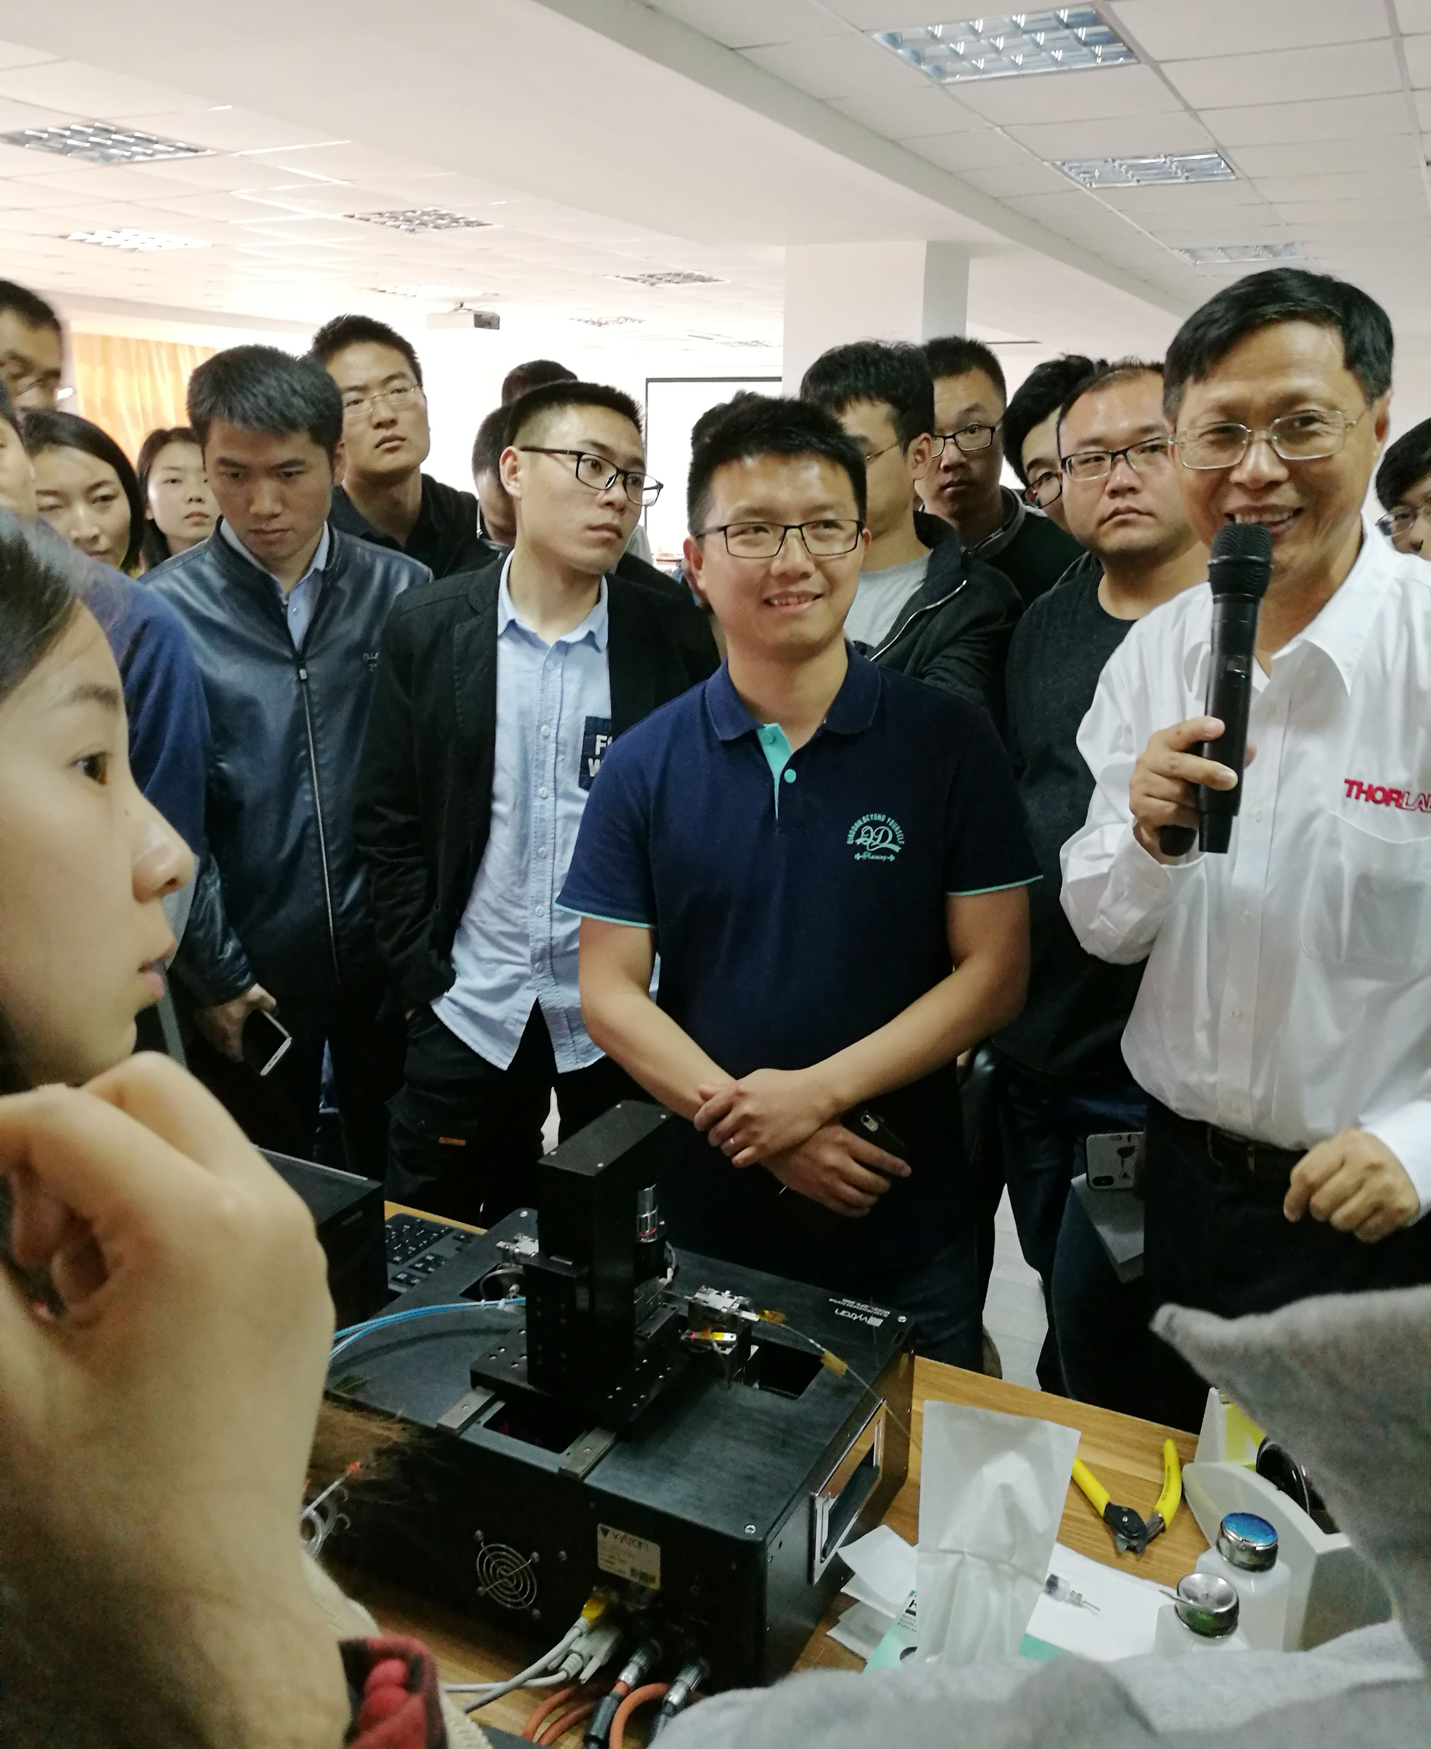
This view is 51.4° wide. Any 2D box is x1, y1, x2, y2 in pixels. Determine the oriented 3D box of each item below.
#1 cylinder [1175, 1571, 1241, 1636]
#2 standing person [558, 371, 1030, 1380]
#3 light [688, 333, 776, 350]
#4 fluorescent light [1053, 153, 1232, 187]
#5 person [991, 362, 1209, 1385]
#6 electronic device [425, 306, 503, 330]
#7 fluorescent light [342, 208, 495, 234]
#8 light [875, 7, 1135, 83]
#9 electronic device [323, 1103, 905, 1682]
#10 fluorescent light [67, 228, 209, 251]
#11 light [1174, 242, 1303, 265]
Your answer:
[{"bbox_3d":[0.331,0.491,1.000,0.041,0.018,0.041,1,15,0],"label":"cylinder"},{"bbox_3d":[0.081,0.366,1.600,0.480,1.674,0.340,4,16,14],"label":"standing person"},{"bbox_3d":[0.227,-4.901,13.723,0.590,0.070,0.590,8,17,26],"label":"light"},{"bbox_3d":[1.575,-2.596,5.410,0.590,0.070,0.590,8,17,26],"label":"fluorescent light"},{"bbox_3d":[0.508,0.240,1.961,0.490,1.736,0.300,11,19,34],"label":"person"},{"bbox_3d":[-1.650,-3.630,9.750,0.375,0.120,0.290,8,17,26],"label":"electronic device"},{"bbox_3d":[-1.354,-3.042,6.838,0.590,0.070,0.590,8,17,26],"label":"fluorescent light"},{"bbox_3d":[0.770,-2.182,3.861,0.590,0.070,0.590,8,17,26],"label":"light"},{"bbox_3d":[-0.080,0.367,1.209,0.408,0.349,0.292,8,17,26],"label":"electronic device"},{"bbox_3d":[-2.961,-3.271,7.616,0.590,0.070,0.590,8,17,26],"label":"fluorescent light"},{"bbox_3d":[2.659,-3.144,7.466,0.590,0.070,0.590,8,17,26],"label":"light"}]

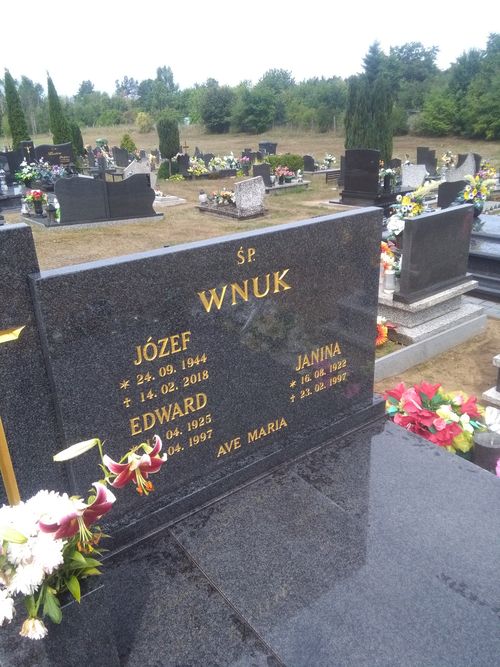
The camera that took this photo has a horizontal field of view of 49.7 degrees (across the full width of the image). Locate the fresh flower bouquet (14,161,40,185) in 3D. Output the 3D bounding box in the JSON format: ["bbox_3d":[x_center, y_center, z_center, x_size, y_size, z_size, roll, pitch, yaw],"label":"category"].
[{"bbox_3d":[-5.132,-3.655,12.291,0.480,0.550,0.450,-18,27,-32],"label":"fresh flower bouquet"}]

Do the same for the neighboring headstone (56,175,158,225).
[{"bbox_3d":[-2.309,-2.179,8.723,1.550,0.670,0.160,-11,24,-19],"label":"neighboring headstone"}]

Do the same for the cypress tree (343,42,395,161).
[{"bbox_3d":[3.071,-5.814,13.925,1.200,2.965,1.200,2,23,12],"label":"cypress tree"}]

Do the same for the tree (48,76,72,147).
[{"bbox_3d":[-5.114,-5.531,14.660,0.720,2.679,0.720,-10,23,-16],"label":"tree"}]

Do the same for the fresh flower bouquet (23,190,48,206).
[{"bbox_3d":[-3.743,-2.344,9.441,0.399,0.292,0.357,-11,24,-19],"label":"fresh flower bouquet"}]

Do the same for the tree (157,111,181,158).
[{"bbox_3d":[-2.265,-5.271,14.689,0.599,1.336,0.599,-6,23,-7],"label":"tree"}]

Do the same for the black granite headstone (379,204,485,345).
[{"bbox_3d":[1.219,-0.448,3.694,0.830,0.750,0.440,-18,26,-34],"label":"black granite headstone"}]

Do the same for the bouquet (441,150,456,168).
[{"bbox_3d":[4.344,-3.752,11.669,0.346,0.372,0.312,5,24,19],"label":"bouquet"}]

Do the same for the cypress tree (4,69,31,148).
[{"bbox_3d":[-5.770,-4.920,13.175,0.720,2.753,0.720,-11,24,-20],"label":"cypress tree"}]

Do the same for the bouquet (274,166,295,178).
[{"bbox_3d":[0.670,-3.330,11.212,0.395,0.263,0.336,-1,23,4],"label":"bouquet"}]

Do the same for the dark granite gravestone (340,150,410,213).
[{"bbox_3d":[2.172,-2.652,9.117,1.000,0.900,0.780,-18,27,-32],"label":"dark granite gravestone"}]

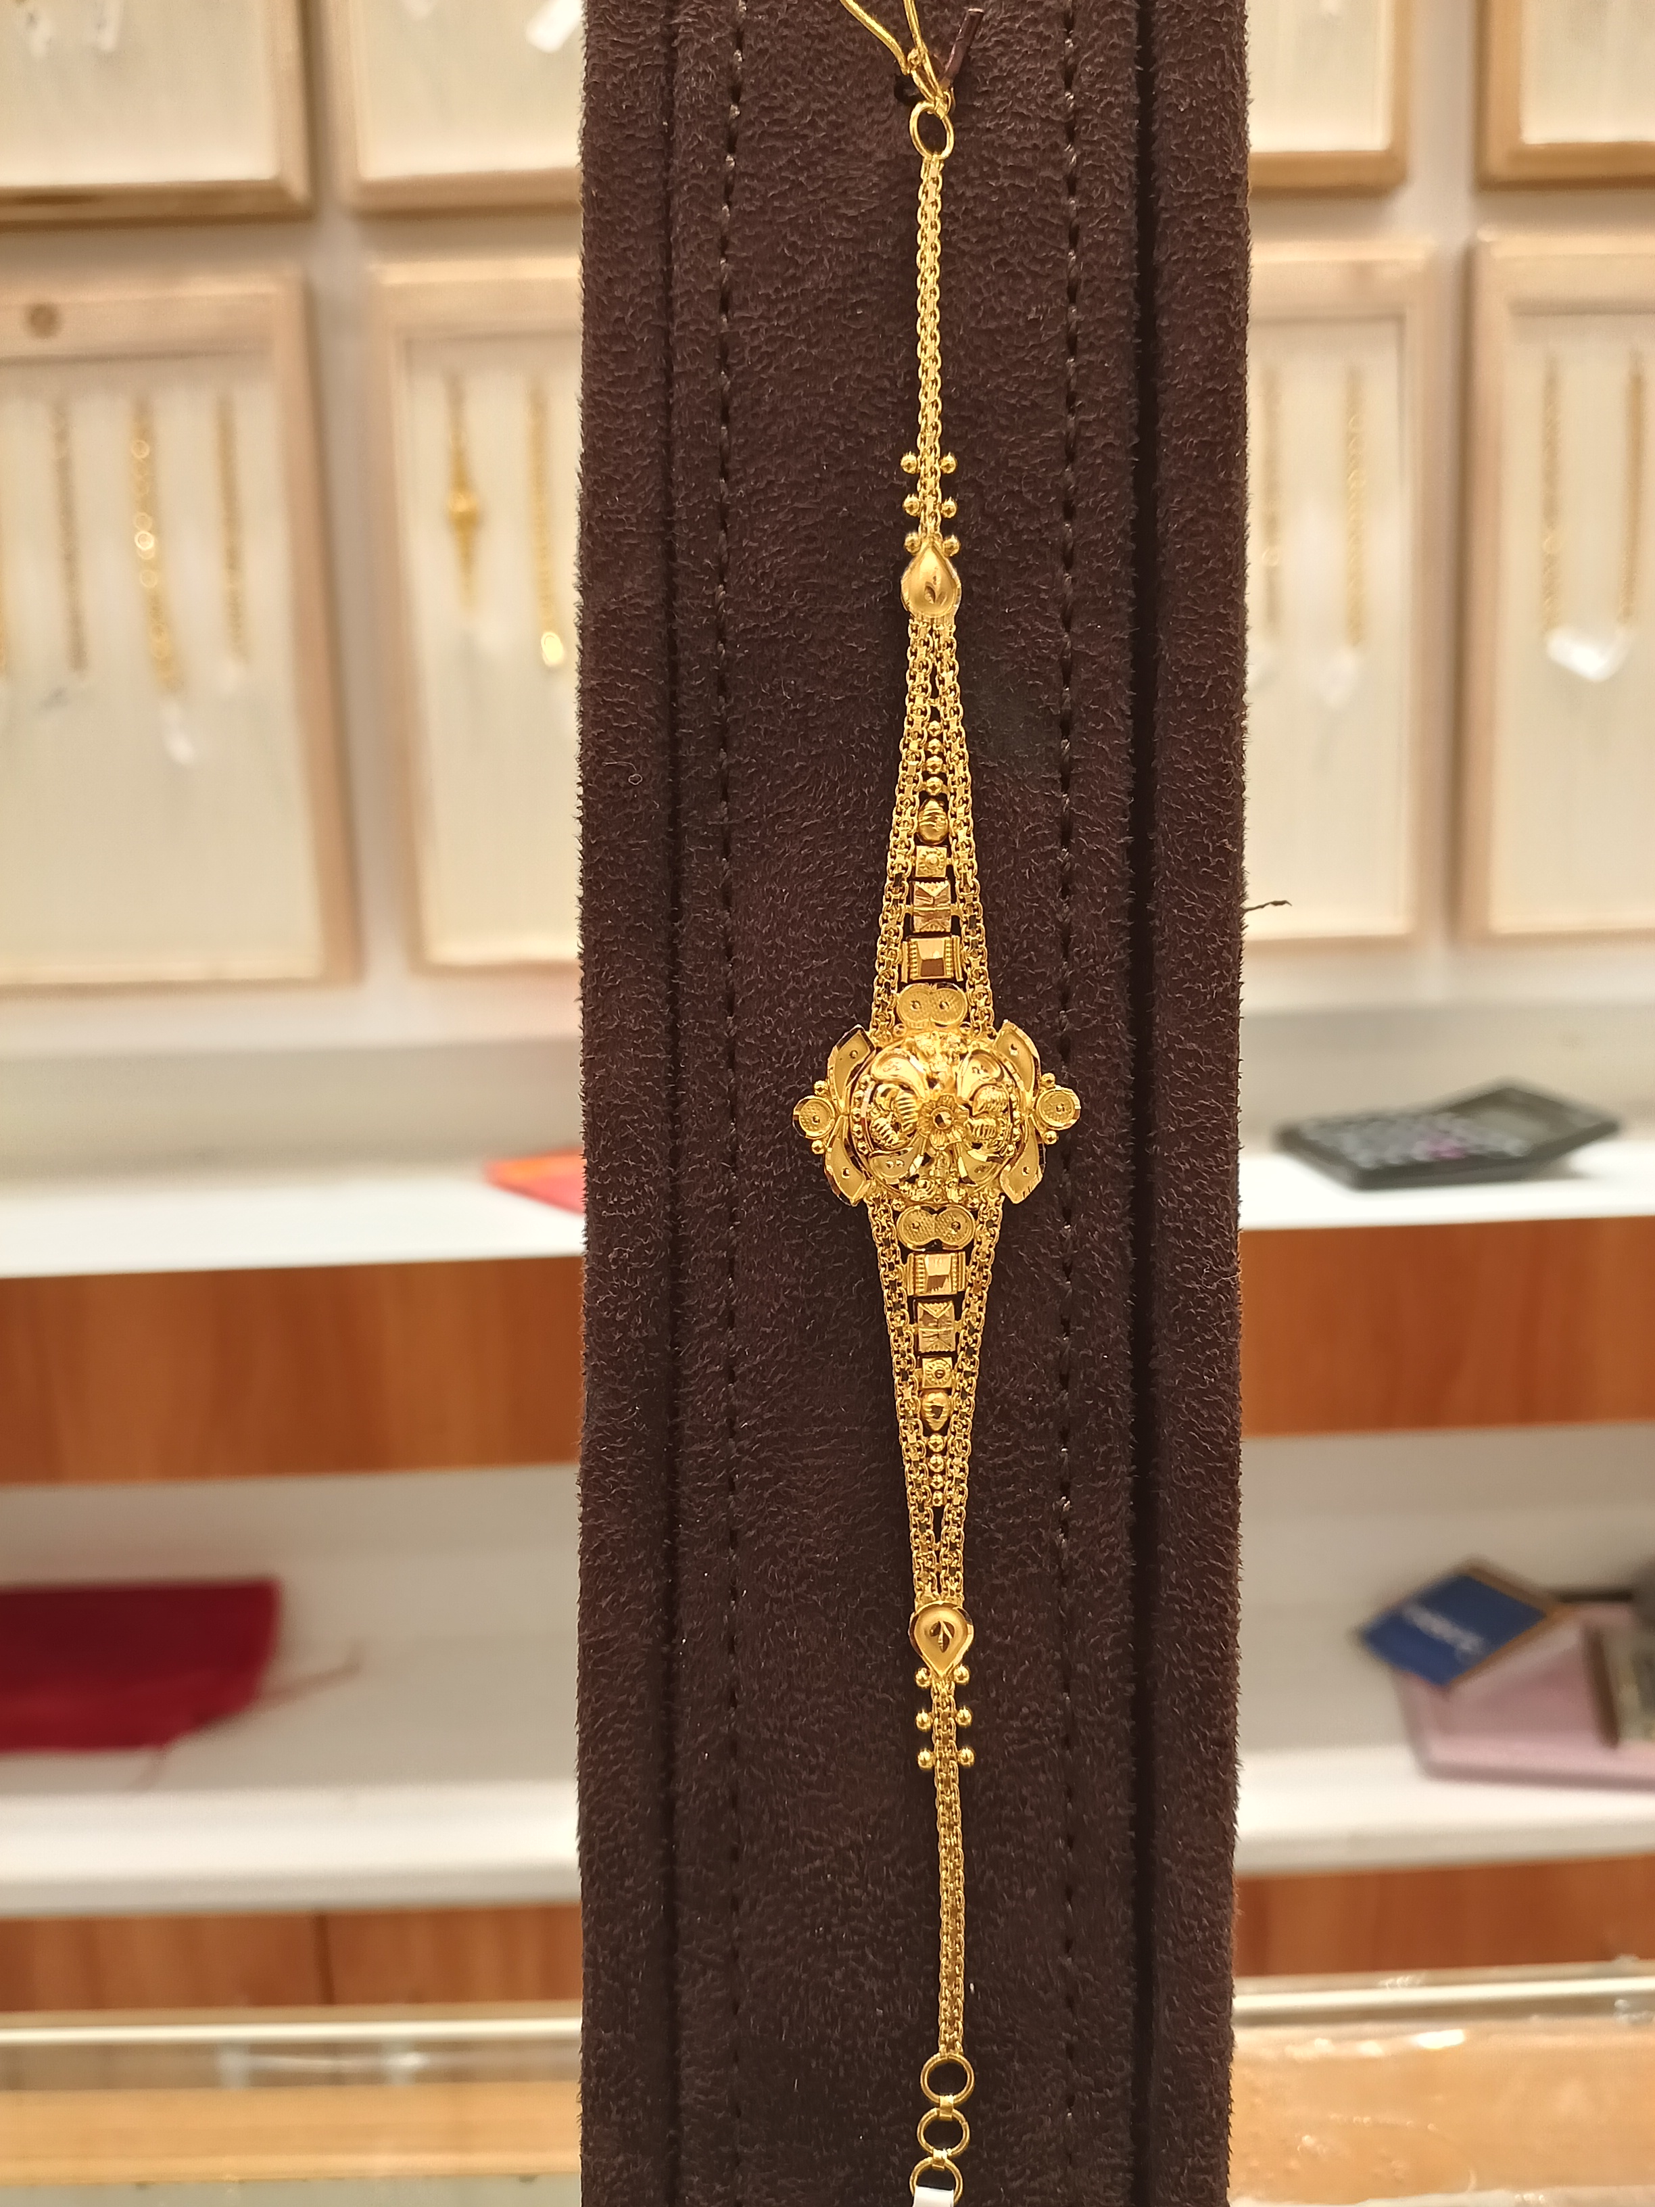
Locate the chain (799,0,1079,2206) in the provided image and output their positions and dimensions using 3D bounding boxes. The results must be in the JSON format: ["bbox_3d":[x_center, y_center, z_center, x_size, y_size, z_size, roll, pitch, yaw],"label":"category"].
[{"bbox_3d":[0.010,-0.001,0.152,0.025,0.198,0.009,-1,2,0],"label":"chain"}]

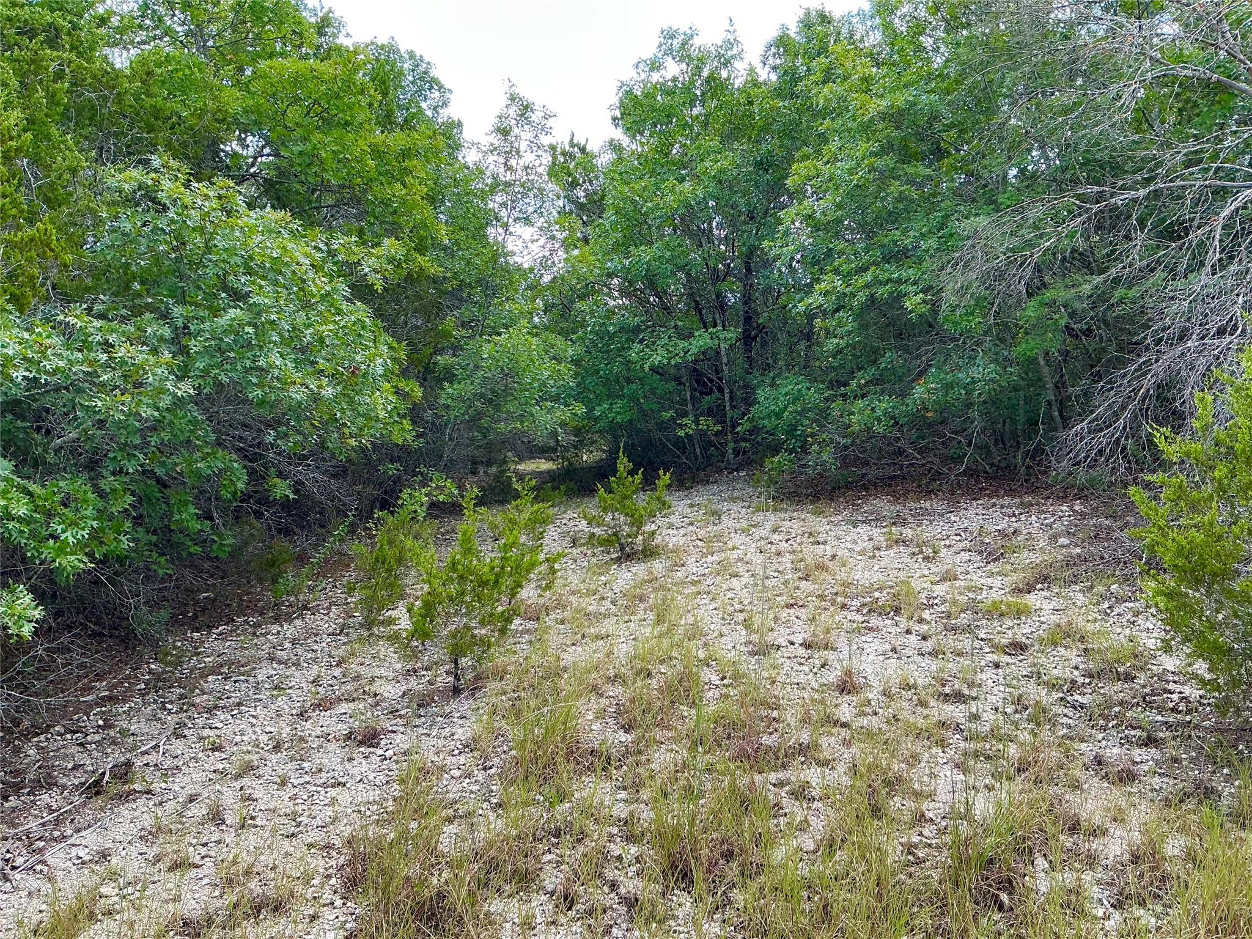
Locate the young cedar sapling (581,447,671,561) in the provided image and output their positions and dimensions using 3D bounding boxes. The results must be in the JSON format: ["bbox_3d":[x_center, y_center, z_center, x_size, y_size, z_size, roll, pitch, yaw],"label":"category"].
[{"bbox_3d":[0.005,0.365,10.800,0.960,1.200,0.900,0,3,0],"label":"young cedar sapling"}]

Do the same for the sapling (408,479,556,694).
[{"bbox_3d":[-0.912,0.742,6.400,0.940,1.330,0.920,0,3,0],"label":"sapling"}]

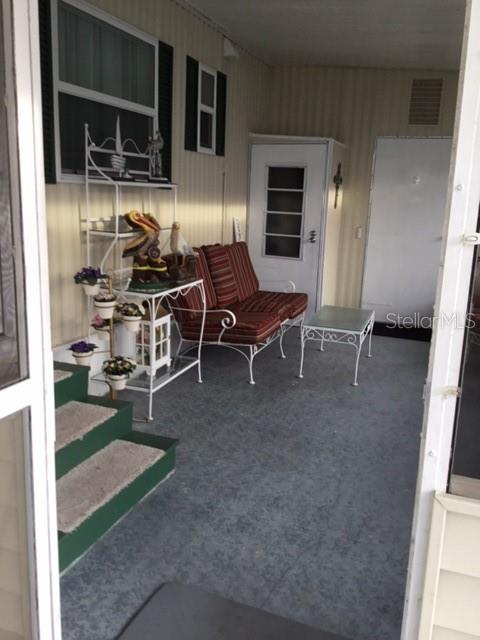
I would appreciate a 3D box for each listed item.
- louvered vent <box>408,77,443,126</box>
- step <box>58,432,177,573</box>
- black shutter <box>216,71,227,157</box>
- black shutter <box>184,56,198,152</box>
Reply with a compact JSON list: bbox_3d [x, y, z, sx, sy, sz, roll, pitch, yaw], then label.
[{"bbox_3d":[1.966,-2.301,6.049,0.305,0.454,0.025,7,14,21],"label":"louvered vent"},{"bbox_3d":[-0.623,0.771,2.502,0.270,0.163,1.036,7,13,20],"label":"step"},{"bbox_3d":[-0.164,-1.895,5.292,0.028,0.723,0.239,7,13,20],"label":"black shutter"},{"bbox_3d":[-0.406,-1.844,4.939,0.030,0.752,0.230,7,14,21],"label":"black shutter"}]

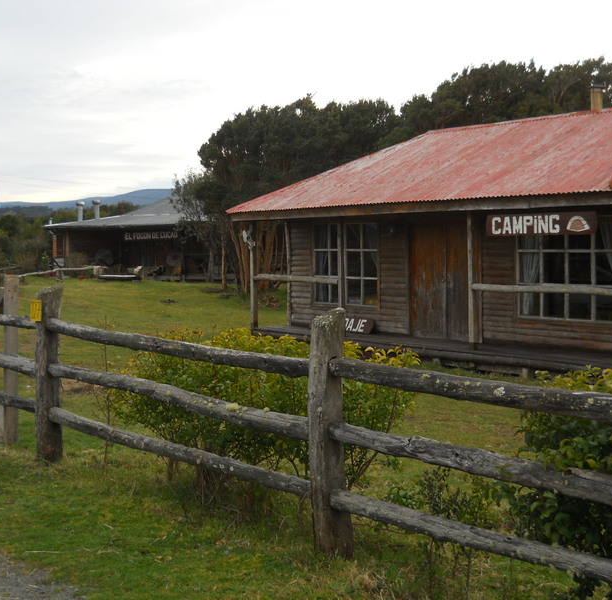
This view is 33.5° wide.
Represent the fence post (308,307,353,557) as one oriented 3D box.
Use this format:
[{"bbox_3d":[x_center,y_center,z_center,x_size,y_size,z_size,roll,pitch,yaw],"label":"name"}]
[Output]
[{"bbox_3d":[0.124,0.692,5.350,0.160,1.290,0.160,-4,5,-44],"label":"fence post"}]

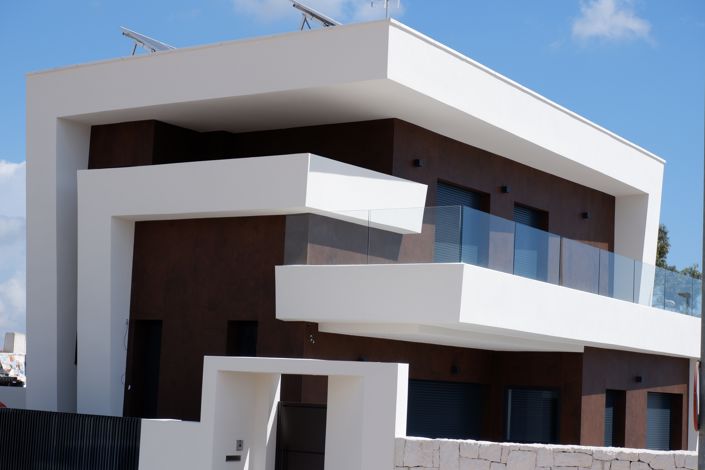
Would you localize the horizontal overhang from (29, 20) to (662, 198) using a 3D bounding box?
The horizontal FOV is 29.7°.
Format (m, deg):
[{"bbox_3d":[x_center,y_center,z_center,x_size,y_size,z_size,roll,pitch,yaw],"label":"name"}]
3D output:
[{"bbox_3d":[0.582,-1.814,26.113,7.879,0.859,11.842,-2,-8,34],"label":"horizontal overhang"}]

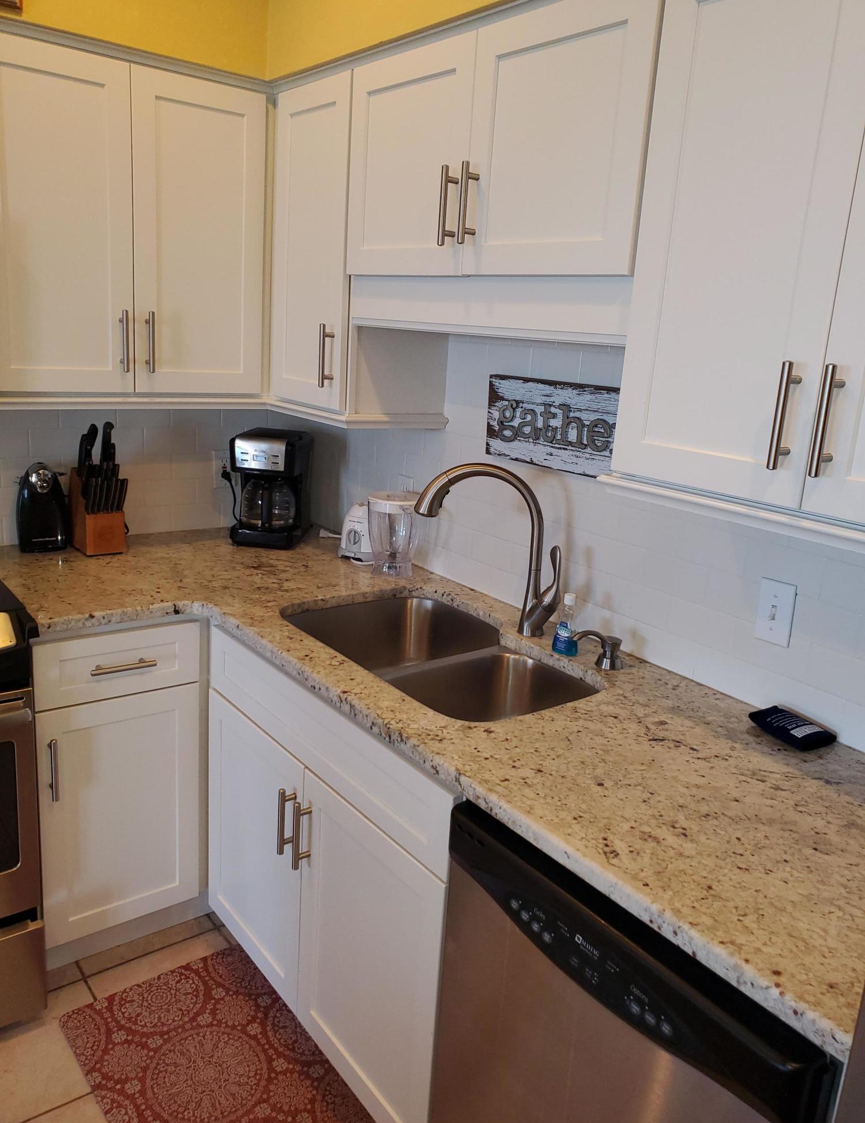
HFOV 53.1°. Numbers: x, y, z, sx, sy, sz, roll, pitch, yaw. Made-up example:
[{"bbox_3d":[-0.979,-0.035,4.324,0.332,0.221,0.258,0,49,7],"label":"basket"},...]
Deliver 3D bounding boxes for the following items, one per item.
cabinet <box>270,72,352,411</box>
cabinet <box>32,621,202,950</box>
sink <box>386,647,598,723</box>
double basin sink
[{"bbox_3d":[-0.181,-0.777,2.226,0.326,0.763,0.362,-8,19,-38],"label":"cabinet"},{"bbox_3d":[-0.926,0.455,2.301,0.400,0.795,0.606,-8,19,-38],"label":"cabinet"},{"bbox_3d":[0.098,0.350,1.731,0.410,0.190,0.355,-8,19,-38],"label":"sink"},{"bbox_3d":[-0.004,0.306,1.906,0.475,0.210,0.765,-8,19,-38],"label":"double basin sink"}]

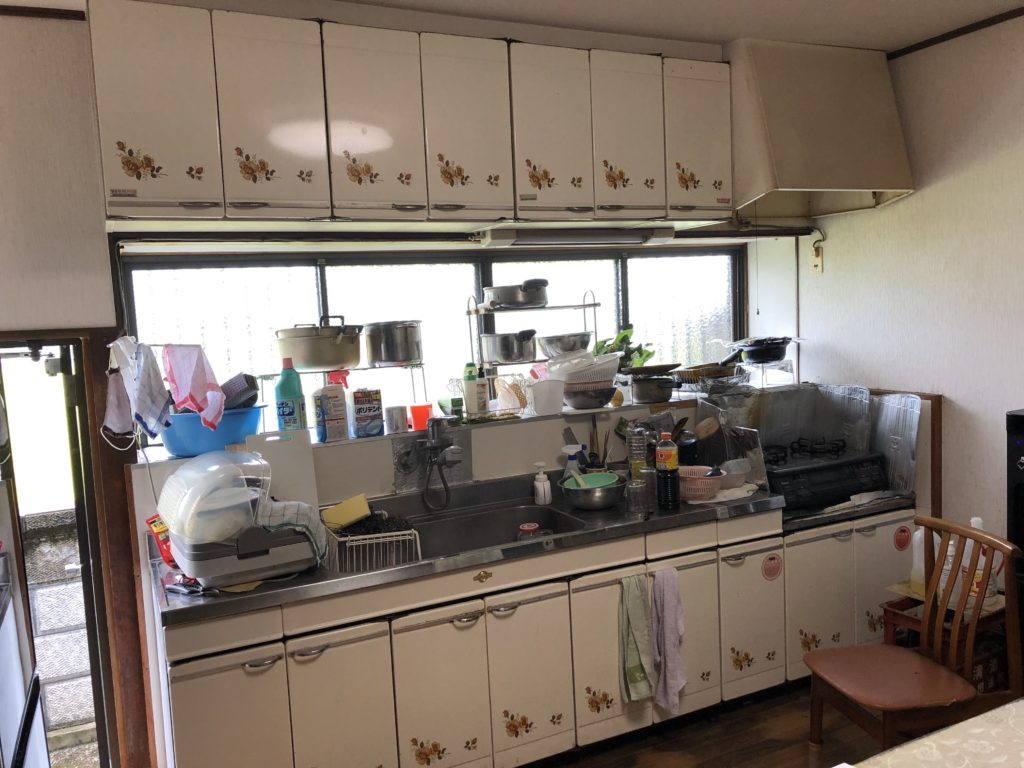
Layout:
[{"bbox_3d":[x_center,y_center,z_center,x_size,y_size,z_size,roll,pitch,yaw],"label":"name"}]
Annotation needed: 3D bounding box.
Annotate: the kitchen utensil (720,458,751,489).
[{"bbox_3d":[0.861,0.351,3.211,0.140,0.080,0.140,-5,6,-25],"label":"kitchen utensil"}]

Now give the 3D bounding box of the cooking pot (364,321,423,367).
[{"bbox_3d":[-0.437,-0.148,3.066,0.205,0.160,0.205,-3,5,0],"label":"cooking pot"}]

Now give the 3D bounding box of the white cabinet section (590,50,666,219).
[{"bbox_3d":[0.402,-0.853,2.870,0.298,0.559,0.022,-5,6,-25],"label":"white cabinet section"}]

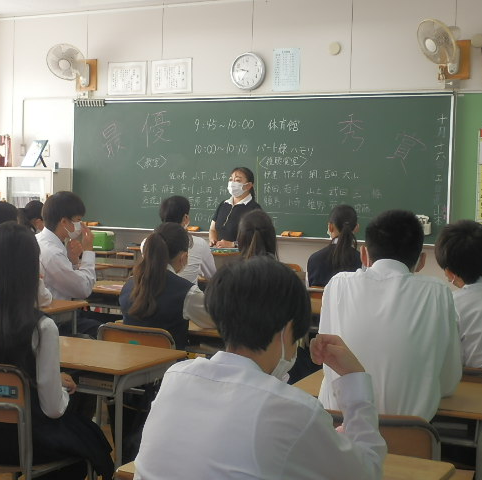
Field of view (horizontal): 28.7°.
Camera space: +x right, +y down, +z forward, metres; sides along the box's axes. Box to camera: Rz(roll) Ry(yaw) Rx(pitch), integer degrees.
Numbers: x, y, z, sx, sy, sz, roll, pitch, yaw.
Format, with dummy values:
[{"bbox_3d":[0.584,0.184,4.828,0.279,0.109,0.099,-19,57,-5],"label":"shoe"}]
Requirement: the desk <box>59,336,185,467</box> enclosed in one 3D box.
[{"bbox_3d":[-0.605,0.773,3.535,0.650,0.710,0.430,3,5,25],"label":"desk"}]

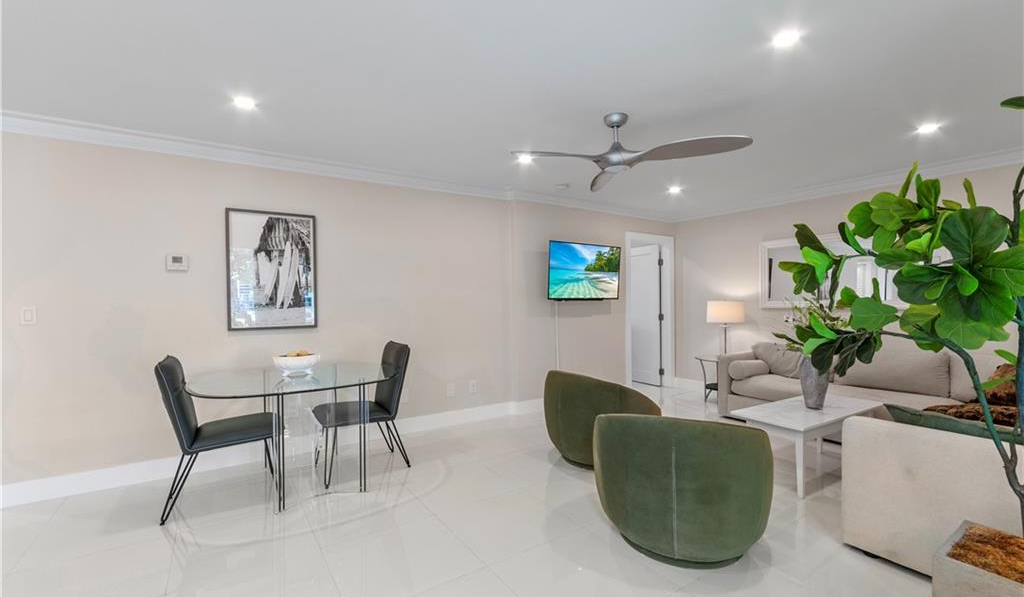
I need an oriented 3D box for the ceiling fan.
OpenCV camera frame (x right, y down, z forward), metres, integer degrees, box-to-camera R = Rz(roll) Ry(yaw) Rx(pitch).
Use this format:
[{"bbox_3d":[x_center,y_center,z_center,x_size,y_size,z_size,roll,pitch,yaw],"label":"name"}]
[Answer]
[{"bbox_3d":[0.674,-0.997,2.873,1.400,0.375,1.300,-1,0,0],"label":"ceiling fan"}]

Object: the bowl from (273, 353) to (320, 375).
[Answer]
[{"bbox_3d":[-1.583,0.494,3.128,0.316,0.140,0.290,-1,0,-32],"label":"bowl"}]

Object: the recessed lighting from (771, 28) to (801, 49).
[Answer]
[{"bbox_3d":[1.238,-1.163,1.922,0.110,0.025,0.110,-1,0,-32],"label":"recessed lighting"}]

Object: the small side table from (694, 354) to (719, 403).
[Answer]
[{"bbox_3d":[2.538,0.979,5.091,0.500,0.520,0.500,-1,0,-32],"label":"small side table"}]

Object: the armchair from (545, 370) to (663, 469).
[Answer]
[{"bbox_3d":[0.719,0.890,3.381,0.860,0.720,0.880,-1,0,-41],"label":"armchair"}]

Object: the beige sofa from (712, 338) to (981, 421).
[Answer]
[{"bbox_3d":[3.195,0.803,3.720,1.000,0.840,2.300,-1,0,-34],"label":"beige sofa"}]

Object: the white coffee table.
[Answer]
[{"bbox_3d":[2.178,1.036,3.150,1.150,0.440,0.500,-1,0,-32],"label":"white coffee table"}]

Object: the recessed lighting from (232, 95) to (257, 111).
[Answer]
[{"bbox_3d":[-1.578,-1.146,2.513,0.115,0.025,0.115,-1,0,-32],"label":"recessed lighting"}]

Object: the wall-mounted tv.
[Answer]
[{"bbox_3d":[0.837,-0.302,4.828,1.115,0.640,0.070,-1,3,-34],"label":"wall-mounted tv"}]

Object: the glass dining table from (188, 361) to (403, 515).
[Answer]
[{"bbox_3d":[-1.425,0.902,3.000,1.340,0.740,1.180,-1,0,-34],"label":"glass dining table"}]

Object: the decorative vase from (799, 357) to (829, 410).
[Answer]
[{"bbox_3d":[2.210,0.626,3.157,0.176,0.380,0.176,-1,0,-32],"label":"decorative vase"}]

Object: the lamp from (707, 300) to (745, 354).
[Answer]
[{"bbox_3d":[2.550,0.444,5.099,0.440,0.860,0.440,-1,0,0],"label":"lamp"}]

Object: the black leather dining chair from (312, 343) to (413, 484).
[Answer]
[{"bbox_3d":[-1.122,0.814,3.202,0.620,0.910,0.460,-1,0,-34],"label":"black leather dining chair"}]

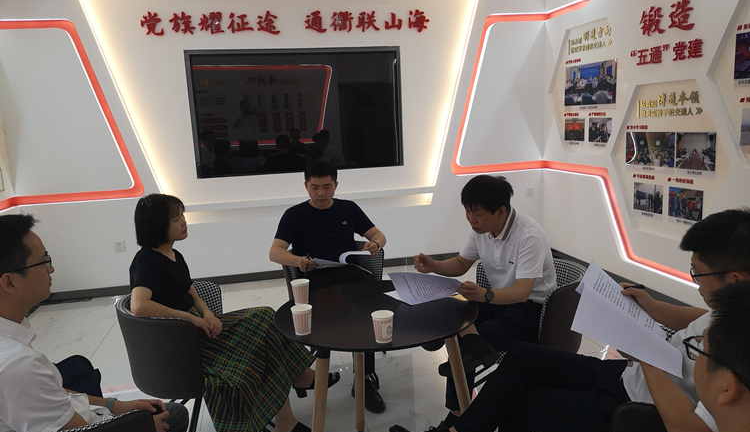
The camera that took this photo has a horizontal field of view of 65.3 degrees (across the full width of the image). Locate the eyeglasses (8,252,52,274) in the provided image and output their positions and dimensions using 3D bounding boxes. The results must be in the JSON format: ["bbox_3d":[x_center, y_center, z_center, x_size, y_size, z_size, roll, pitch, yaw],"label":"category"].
[{"bbox_3d":[-1.016,0.141,1.666,0.145,0.045,0.142,-18,17,-38],"label":"eyeglasses"}]

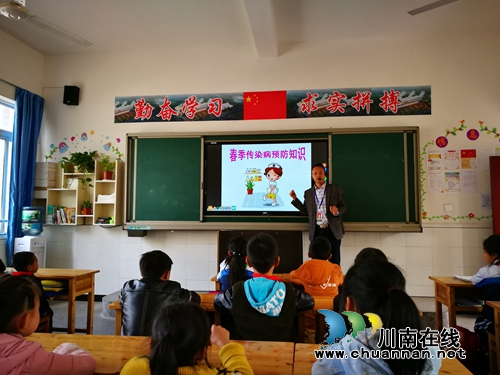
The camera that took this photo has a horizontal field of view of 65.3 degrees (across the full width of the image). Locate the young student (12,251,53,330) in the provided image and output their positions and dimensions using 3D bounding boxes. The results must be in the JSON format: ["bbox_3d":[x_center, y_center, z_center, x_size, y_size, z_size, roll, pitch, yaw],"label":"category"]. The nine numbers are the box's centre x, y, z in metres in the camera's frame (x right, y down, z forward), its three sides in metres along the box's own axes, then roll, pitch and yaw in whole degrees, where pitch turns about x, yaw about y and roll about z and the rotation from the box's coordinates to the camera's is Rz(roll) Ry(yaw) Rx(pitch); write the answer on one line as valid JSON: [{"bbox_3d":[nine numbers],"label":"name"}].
[{"bbox_3d":[-1.764,0.986,3.215,0.420,0.900,0.500,-2,-5,25],"label":"young student"}]

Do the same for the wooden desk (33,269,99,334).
[{"bbox_3d":[-2.034,1.124,3.572,1.140,0.680,0.410,0,-5,7],"label":"wooden desk"}]

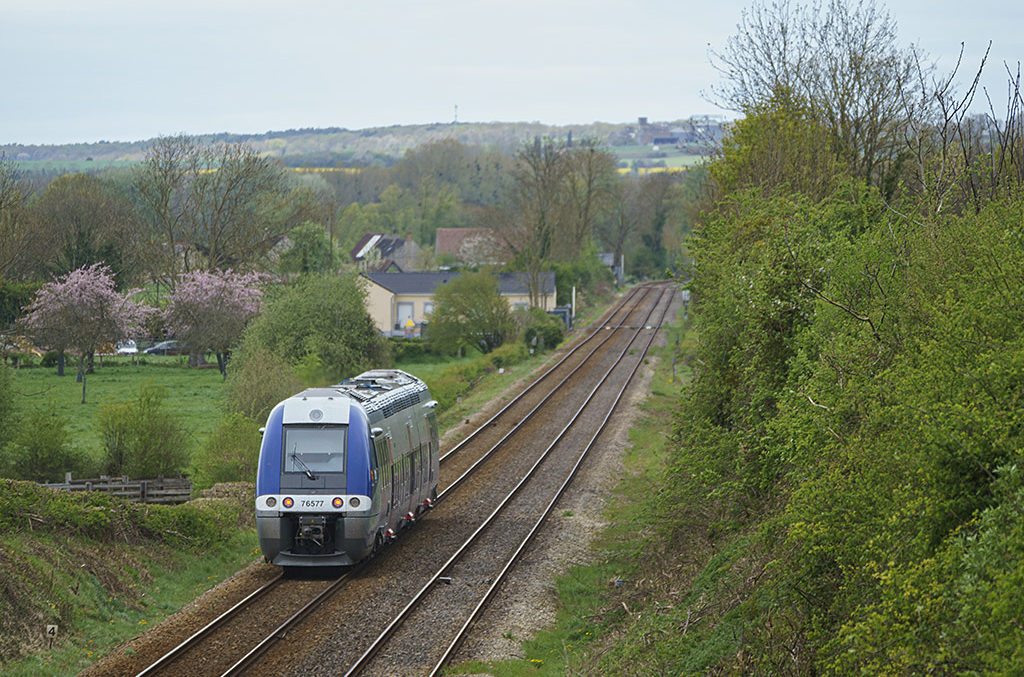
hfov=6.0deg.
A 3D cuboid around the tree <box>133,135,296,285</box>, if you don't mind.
[{"bbox_3d":[-21.978,-6.501,725.000,12.200,17.000,11.500,0,1,0],"label":"tree"}]

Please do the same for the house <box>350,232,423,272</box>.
[{"bbox_3d":[-14.346,-8.944,1140.000,7.000,6.500,10.000,0,1,-18],"label":"house"}]

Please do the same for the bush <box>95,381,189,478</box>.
[{"bbox_3d":[-13.893,3.506,370.000,3.500,3.700,3.300,0,1,0],"label":"bush"}]

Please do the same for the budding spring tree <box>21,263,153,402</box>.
[{"bbox_3d":[-26.881,-0.821,620.000,8.200,7.700,7.800,0,1,0],"label":"budding spring tree"}]

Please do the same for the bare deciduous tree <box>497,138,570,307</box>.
[{"bbox_3d":[1.983,-9.255,865.000,6.500,16.700,6.500,0,1,0],"label":"bare deciduous tree"}]

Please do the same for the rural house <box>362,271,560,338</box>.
[{"bbox_3d":[-5.640,-3.118,900.000,17.500,5.800,9.000,0,1,-20],"label":"rural house"}]

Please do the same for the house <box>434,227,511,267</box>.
[{"bbox_3d":[-4.232,-9.657,1170.000,10.300,7.200,7.500,0,1,-5],"label":"house"}]

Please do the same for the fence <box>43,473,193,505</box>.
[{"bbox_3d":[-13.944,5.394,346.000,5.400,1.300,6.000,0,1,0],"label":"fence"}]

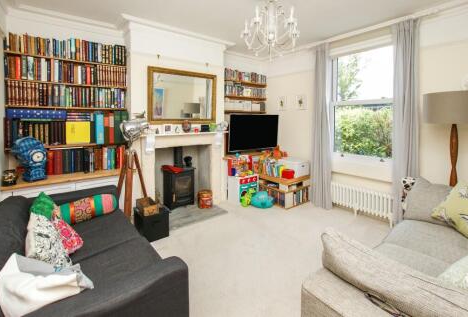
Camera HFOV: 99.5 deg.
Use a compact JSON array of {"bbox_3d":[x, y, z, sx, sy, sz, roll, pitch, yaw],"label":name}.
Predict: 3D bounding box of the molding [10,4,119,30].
[{"bbox_3d":[-2.036,-1.739,2.454,1.009,0.083,0.094,-5,10,-33],"label":"molding"}]

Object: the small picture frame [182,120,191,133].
[{"bbox_3d":[-0.680,-0.454,2.839,0.109,0.172,0.083,-5,10,-33],"label":"small picture frame"}]

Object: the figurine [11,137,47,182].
[{"bbox_3d":[-2.344,0.011,2.267,0.260,0.473,0.208,4,9,28],"label":"figurine"}]

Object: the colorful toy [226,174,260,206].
[{"bbox_3d":[0.143,0.529,3.330,0.390,0.420,0.370,-5,8,-34],"label":"colorful toy"}]

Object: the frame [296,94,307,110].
[{"bbox_3d":[1.248,-1.019,3.640,0.026,0.276,0.208,-7,11,-41],"label":"frame"}]

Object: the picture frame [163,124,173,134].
[{"bbox_3d":[-0.929,-0.407,2.780,0.130,0.140,0.030,-5,8,-34],"label":"picture frame"}]

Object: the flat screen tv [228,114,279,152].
[{"bbox_3d":[0.361,-0.446,3.540,1.030,0.610,0.070,-4,8,-27],"label":"flat screen tv"}]

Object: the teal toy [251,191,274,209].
[{"bbox_3d":[0.451,0.644,3.140,0.330,0.210,0.280,-3,8,-23],"label":"teal toy"}]

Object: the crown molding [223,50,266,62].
[{"bbox_3d":[0.222,-2.068,4.000,1.050,0.090,0.090,-5,8,-34],"label":"crown molding"}]

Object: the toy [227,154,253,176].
[{"bbox_3d":[0.104,0.122,3.450,0.430,0.300,0.200,-5,8,-34],"label":"toy"}]

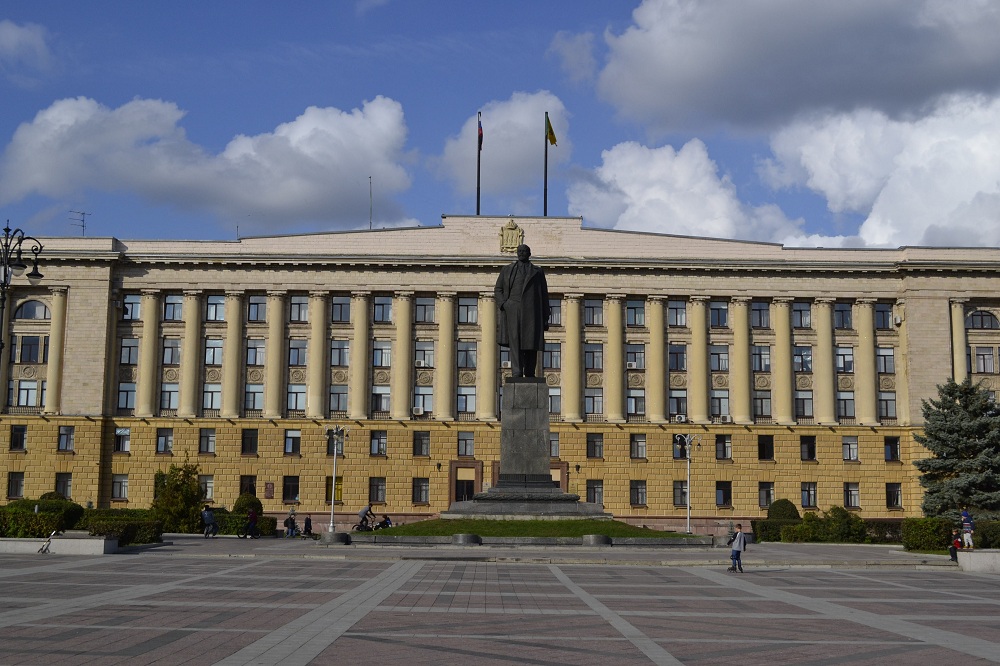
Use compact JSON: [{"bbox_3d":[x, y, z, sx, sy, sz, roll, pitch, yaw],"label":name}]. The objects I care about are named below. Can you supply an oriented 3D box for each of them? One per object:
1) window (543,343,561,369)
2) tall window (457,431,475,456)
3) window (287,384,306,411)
[{"bbox_3d":[4.310,1.941,96.954,1.470,2.183,0.250,1,-8,-1],"label":"window"},{"bbox_3d":[-2.872,9.545,100.144,1.340,2.060,0.250,1,-8,-1],"label":"tall window"},{"bbox_3d":[-17.646,5.621,101.472,1.510,2.260,0.250,1,-8,-1],"label":"window"}]

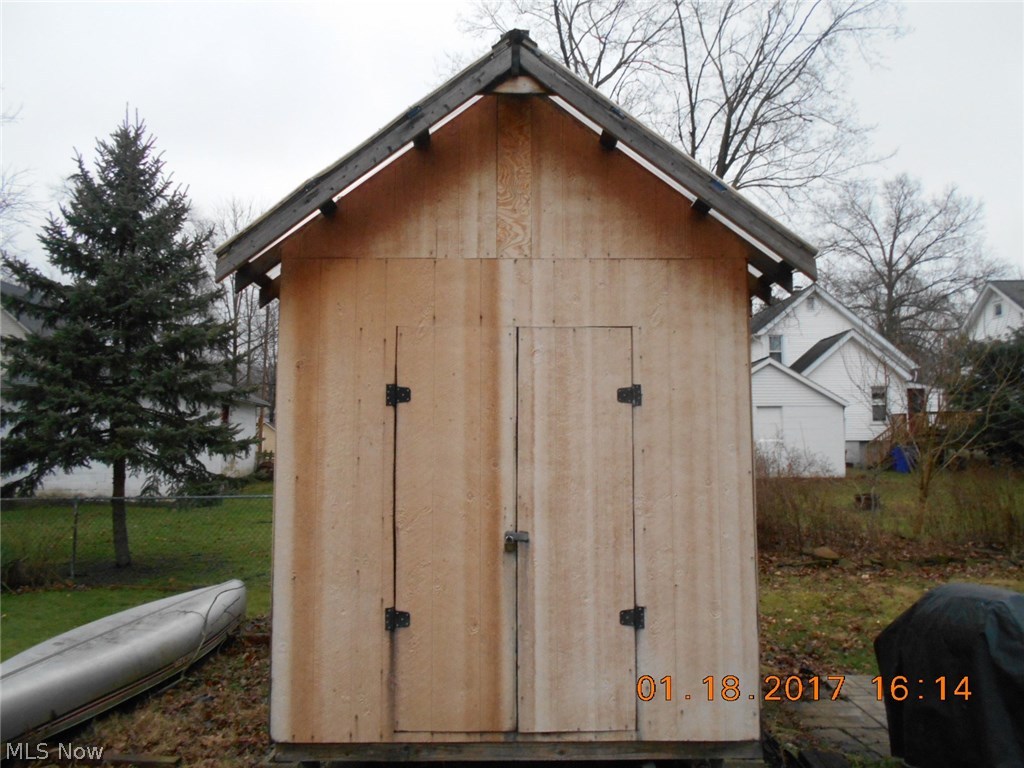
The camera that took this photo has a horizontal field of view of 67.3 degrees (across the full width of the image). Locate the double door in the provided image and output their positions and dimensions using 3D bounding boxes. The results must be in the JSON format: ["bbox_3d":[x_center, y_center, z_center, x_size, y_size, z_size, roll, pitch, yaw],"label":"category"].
[{"bbox_3d":[0.015,0.723,3.928,1.220,2.040,0.045,0,-4,0],"label":"double door"}]

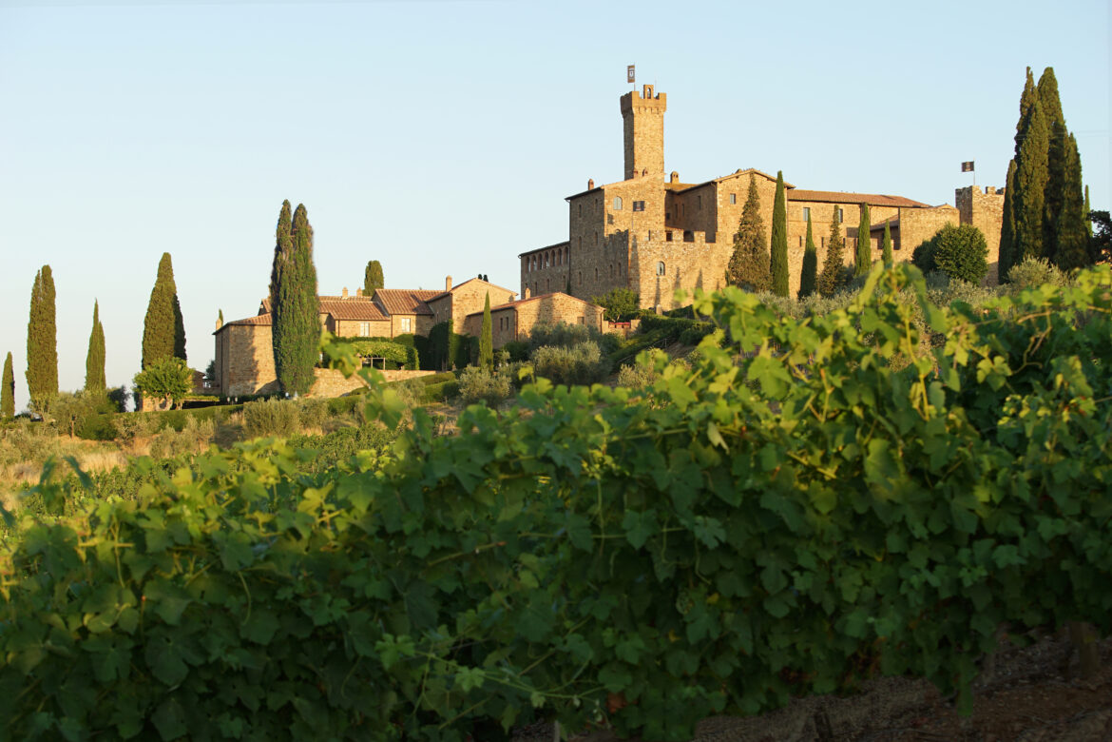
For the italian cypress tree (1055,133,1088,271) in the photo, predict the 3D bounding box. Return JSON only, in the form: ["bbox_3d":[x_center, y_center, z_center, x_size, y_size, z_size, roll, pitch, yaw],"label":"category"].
[{"bbox_3d":[61.403,-19.940,257.000,4.067,16.495,4.067,0,-2,0],"label":"italian cypress tree"}]

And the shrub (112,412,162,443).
[{"bbox_3d":[-37.481,5.074,194.000,4.605,2.900,4.145,0,-2,0],"label":"shrub"}]

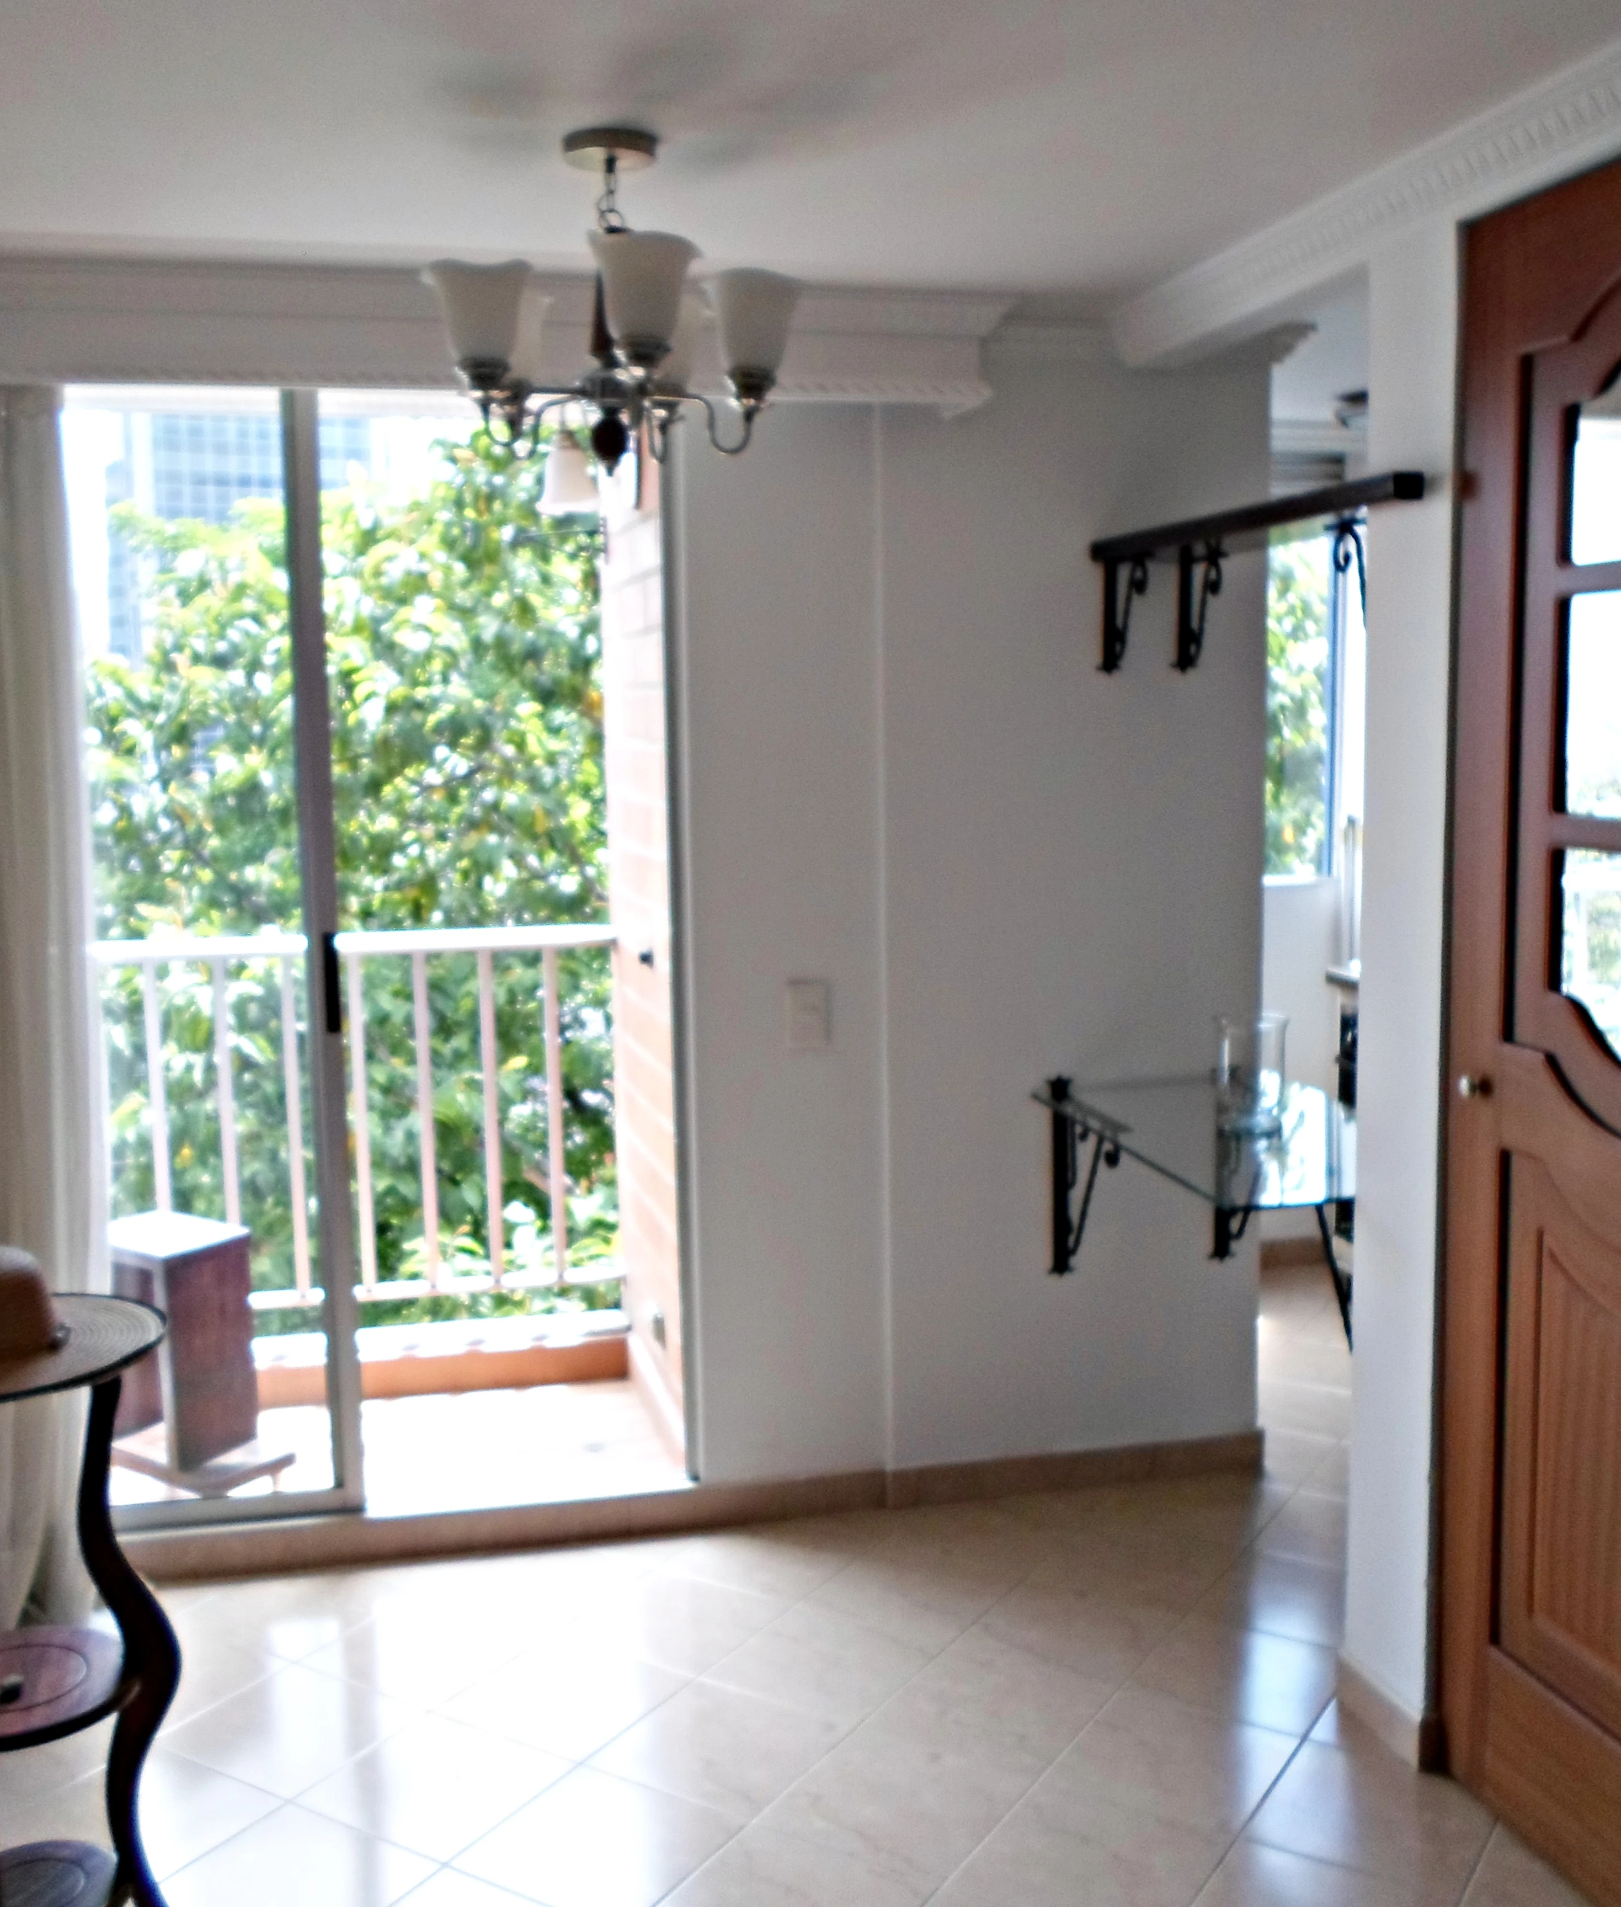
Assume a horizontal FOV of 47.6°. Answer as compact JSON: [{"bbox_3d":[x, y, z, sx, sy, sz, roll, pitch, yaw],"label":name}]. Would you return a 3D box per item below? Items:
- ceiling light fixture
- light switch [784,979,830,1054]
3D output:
[{"bbox_3d":[-0.243,-0.813,2.309,0.490,0.410,0.490,-3,7,-12],"label":"ceiling light fixture"},{"bbox_3d":[-0.006,0.118,3.463,0.083,0.127,0.012,-3,7,-12],"label":"light switch"}]

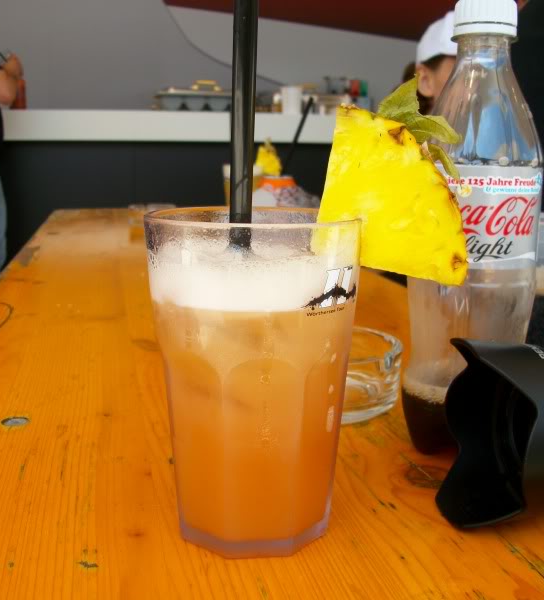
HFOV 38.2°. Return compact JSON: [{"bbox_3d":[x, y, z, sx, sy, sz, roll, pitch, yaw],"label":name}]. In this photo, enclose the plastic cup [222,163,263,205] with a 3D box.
[{"bbox_3d":[-0.062,-0.224,1.668,0.085,0.131,0.085,0,11,0],"label":"plastic cup"}]

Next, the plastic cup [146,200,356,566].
[{"bbox_3d":[-0.008,0.030,0.326,0.085,0.131,0.085,0,11,0],"label":"plastic cup"}]

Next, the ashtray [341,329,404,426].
[{"bbox_3d":[0.025,0.045,0.501,0.112,0.036,0.112,0,11,0],"label":"ashtray"}]

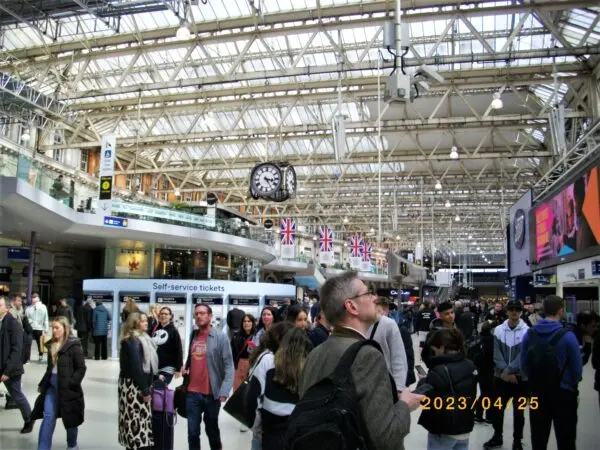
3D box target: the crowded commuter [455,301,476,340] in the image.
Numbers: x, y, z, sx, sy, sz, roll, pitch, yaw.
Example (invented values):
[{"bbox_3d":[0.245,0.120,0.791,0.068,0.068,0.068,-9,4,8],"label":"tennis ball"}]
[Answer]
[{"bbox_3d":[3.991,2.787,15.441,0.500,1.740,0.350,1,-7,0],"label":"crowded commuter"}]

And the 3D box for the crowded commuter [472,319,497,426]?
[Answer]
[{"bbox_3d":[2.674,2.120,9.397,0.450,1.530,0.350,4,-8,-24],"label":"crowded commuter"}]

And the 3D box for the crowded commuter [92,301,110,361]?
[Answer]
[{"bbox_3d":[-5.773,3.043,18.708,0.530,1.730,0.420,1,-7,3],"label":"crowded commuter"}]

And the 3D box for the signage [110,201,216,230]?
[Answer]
[{"bbox_3d":[-8.686,-0.625,42.863,0.120,0.620,9.740,-3,-8,32],"label":"signage"}]

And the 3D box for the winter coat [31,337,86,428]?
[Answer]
[{"bbox_3d":[-2.674,1.744,7.100,0.500,0.970,0.400,-5,-9,41],"label":"winter coat"}]

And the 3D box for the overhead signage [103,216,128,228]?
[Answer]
[{"bbox_3d":[-11.139,-0.177,39.030,0.150,0.520,1.720,-4,-9,37],"label":"overhead signage"}]

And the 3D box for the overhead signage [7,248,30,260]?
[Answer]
[{"bbox_3d":[-12.684,1.334,29.000,1.080,0.520,0.120,2,-7,-9],"label":"overhead signage"}]

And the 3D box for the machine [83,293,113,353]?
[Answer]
[{"bbox_3d":[-6.068,2.998,19.594,0.980,1.940,0.700,0,-7,5],"label":"machine"}]

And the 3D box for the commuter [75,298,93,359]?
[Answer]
[{"bbox_3d":[-6.241,2.986,18.575,0.400,1.720,0.500,7,-9,-40],"label":"commuter"}]

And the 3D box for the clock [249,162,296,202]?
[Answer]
[{"bbox_3d":[-1.501,-2.374,35.000,1.970,2.080,1.970,-2,-7,22],"label":"clock"}]

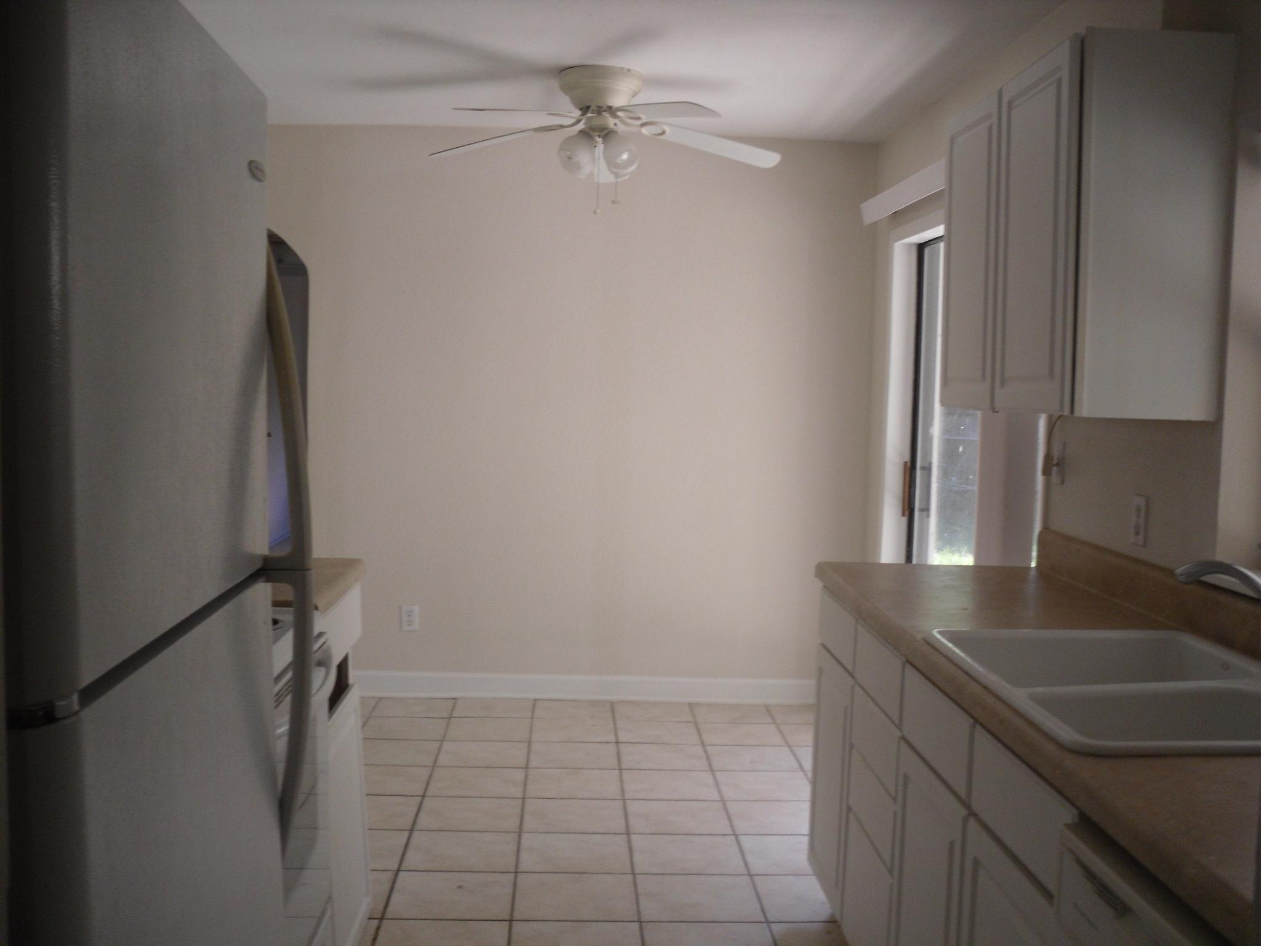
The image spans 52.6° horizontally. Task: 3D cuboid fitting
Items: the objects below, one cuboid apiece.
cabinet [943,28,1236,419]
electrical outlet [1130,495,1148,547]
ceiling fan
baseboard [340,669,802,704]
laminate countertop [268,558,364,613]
[{"bbox_3d":[1.006,-0.518,2.916,0.335,0.764,0.775,1,4,-3],"label":"cabinet"},{"bbox_3d":[1.153,0.109,2.905,0.010,0.115,0.073,1,4,-3],"label":"electrical outlet"},{"bbox_3d":[-0.088,-1.148,4.364,1.280,0.420,1.260,1,4,-3],"label":"ceiling fan"},{"bbox_3d":[-0.201,0.939,5.541,2.280,0.114,0.018,1,4,-3],"label":"baseboard"},{"bbox_3d":[-0.995,0.269,3.048,0.630,0.040,0.630,1,4,-3],"label":"laminate countertop"}]

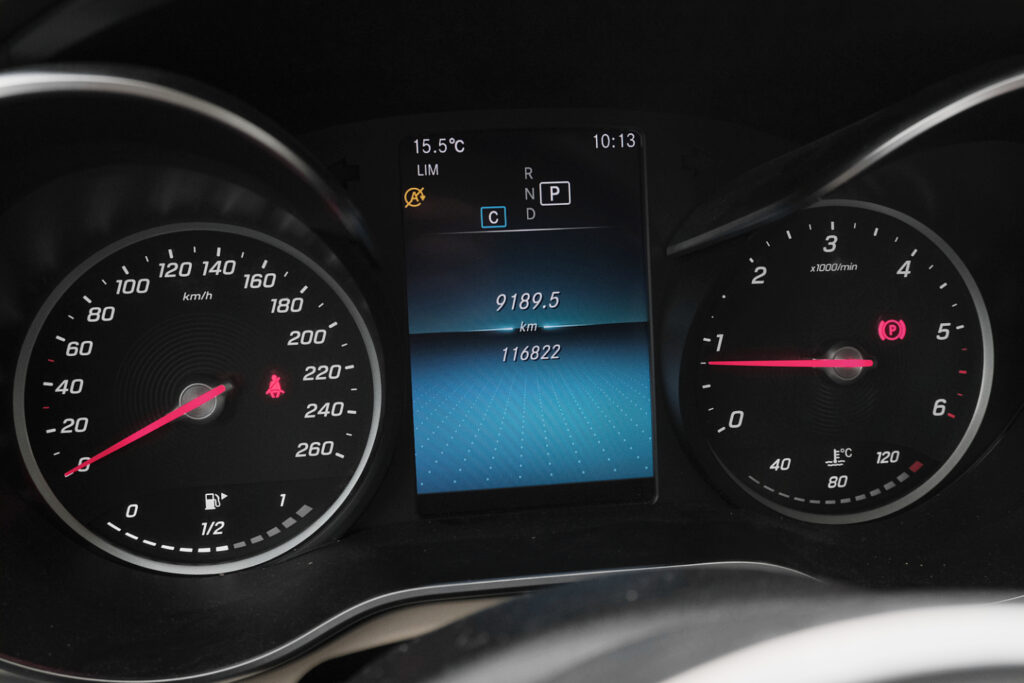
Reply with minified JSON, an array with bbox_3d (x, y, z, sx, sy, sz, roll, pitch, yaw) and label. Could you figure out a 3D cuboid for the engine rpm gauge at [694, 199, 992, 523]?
[{"bbox_3d":[0.111,0.007,0.370,0.108,0.108,0.020,-3,3,-6],"label":"engine rpm gauge"}]

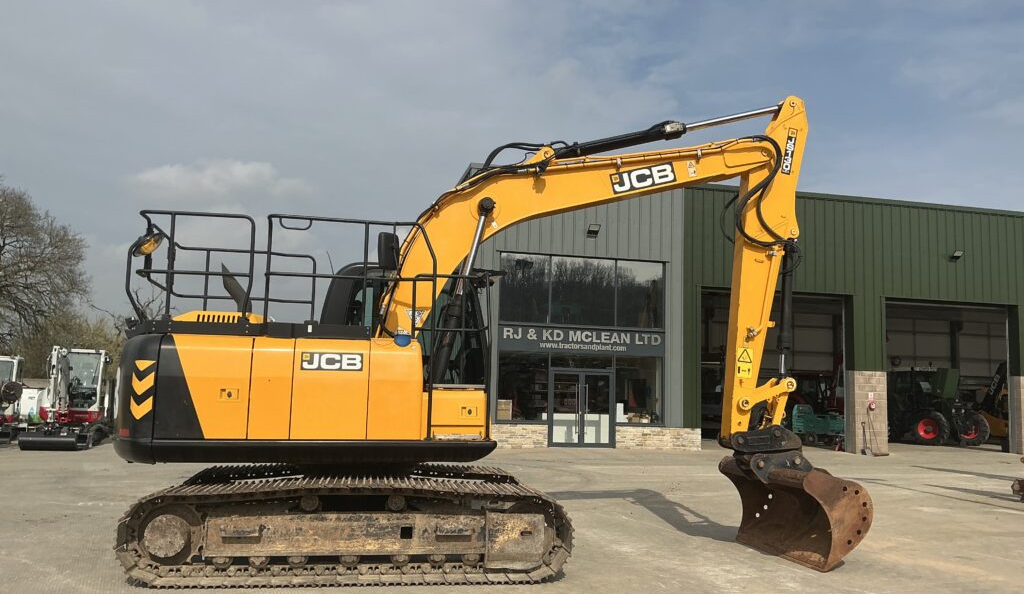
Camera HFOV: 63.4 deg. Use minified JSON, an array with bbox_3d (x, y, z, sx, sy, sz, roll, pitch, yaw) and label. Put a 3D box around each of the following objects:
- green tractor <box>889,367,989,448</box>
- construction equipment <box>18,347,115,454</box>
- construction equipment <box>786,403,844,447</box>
[{"bbox_3d":[14.202,3.764,28.928,2.100,2.650,4.100,3,-6,-16],"label":"green tractor"},{"bbox_3d":[-10.867,2.339,20.225,1.500,2.380,3.400,4,-6,-19],"label":"construction equipment"},{"bbox_3d":[10.468,4.280,27.969,2.100,1.320,1.250,-1,-7,24],"label":"construction equipment"}]

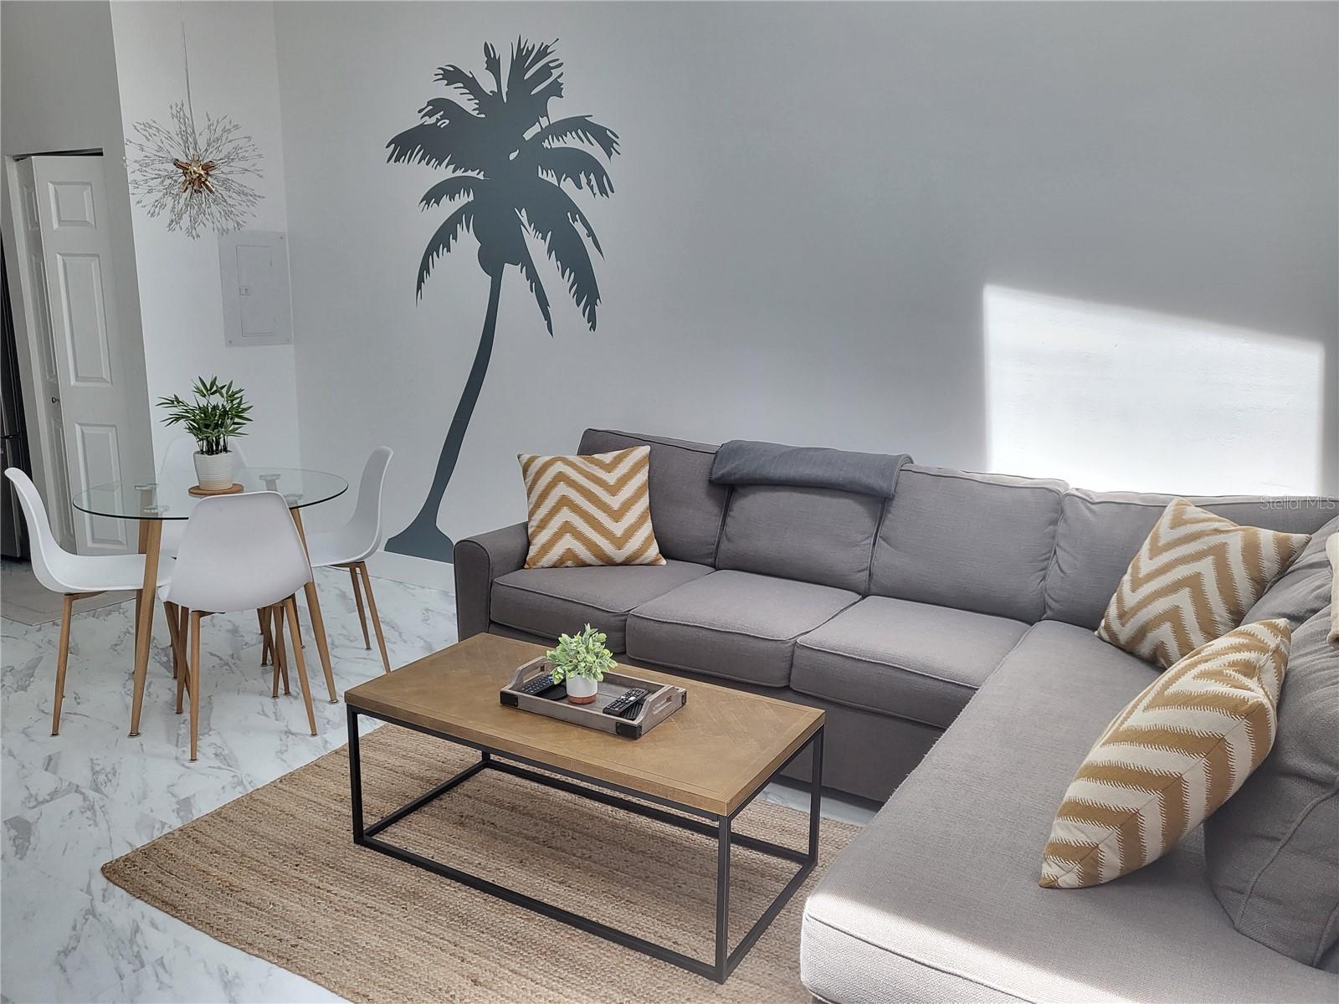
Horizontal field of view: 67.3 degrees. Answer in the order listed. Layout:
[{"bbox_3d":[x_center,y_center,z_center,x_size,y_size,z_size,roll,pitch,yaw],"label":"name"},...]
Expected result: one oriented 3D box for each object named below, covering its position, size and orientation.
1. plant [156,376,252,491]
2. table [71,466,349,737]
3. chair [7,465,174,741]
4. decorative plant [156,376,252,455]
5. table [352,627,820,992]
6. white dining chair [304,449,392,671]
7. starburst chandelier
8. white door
[{"bbox_3d":[-1.636,-0.242,3.544,0.304,0.398,0.300,-5,13,-24],"label":"plant"},{"bbox_3d":[-1.631,0.325,3.678,0.905,0.748,0.905,7,13,29],"label":"table"},{"bbox_3d":[-1.951,0.305,3.488,0.515,0.855,0.455,-6,13,-29],"label":"chair"},{"bbox_3d":[-1.631,-0.303,3.534,0.304,0.274,0.300,-5,13,-24],"label":"decorative plant"},{"bbox_3d":[-0.226,0.716,2.602,1.107,0.427,0.537,7,13,29],"label":"table"},{"bbox_3d":[-1.307,0.238,3.849,0.515,0.855,0.455,-6,13,-29],"label":"white dining chair"},{"bbox_3d":[-1.606,-1.258,3.364,0.450,0.765,0.450,7,13,29],"label":"starburst chandelier"},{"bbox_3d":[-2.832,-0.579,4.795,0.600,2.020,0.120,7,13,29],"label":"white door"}]

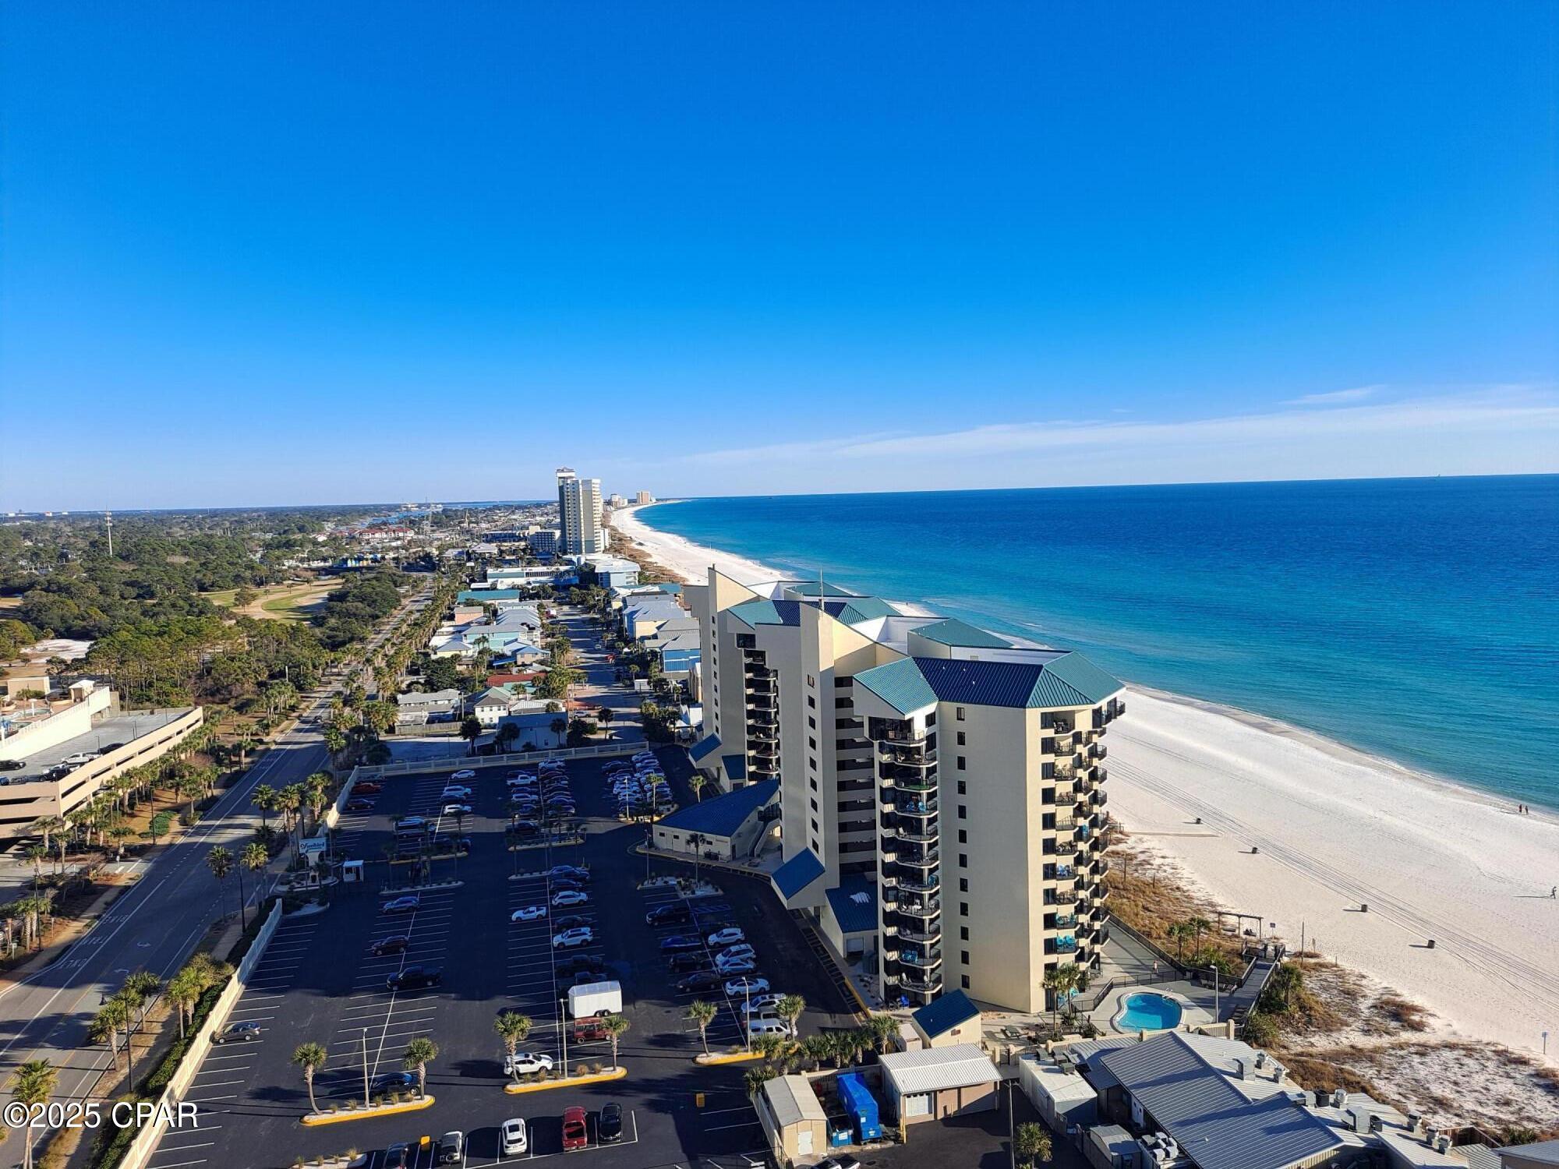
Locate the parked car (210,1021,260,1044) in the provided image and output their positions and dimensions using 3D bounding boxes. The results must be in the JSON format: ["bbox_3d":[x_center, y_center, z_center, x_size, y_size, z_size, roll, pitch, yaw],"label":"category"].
[{"bbox_3d":[-57.208,47.148,118.510,4.550,1.600,1.820,-3,5,-14],"label":"parked car"}]

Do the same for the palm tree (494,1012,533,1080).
[{"bbox_3d":[-26.058,45.553,110.674,3.830,7.330,3.830,-3,5,-13],"label":"palm tree"}]

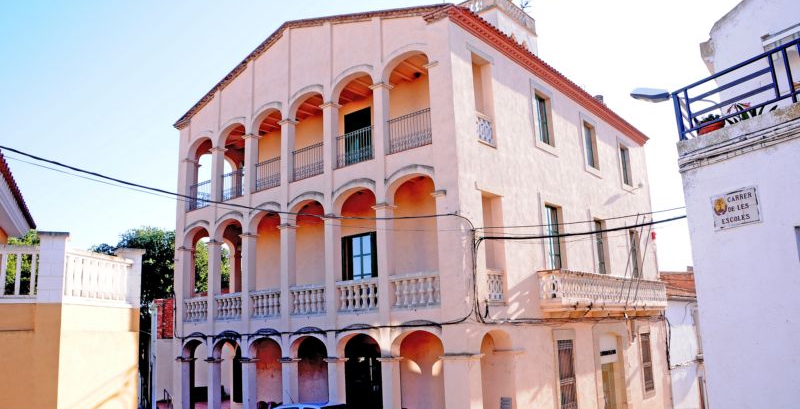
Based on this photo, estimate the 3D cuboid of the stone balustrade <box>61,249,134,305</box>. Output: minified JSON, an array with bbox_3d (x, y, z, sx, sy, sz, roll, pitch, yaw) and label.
[{"bbox_3d":[-5.560,1.419,11.030,0.220,0.880,1.912,-4,-12,9],"label":"stone balustrade"}]

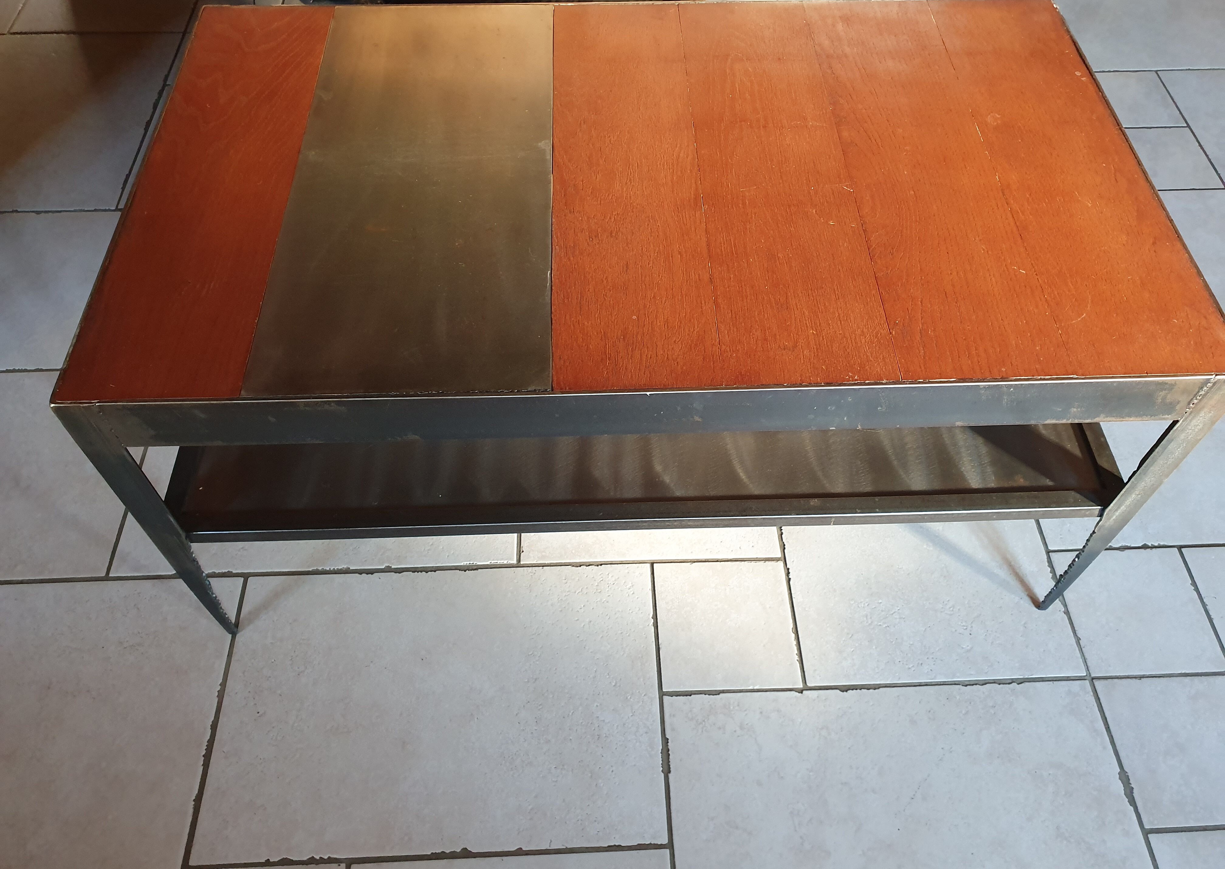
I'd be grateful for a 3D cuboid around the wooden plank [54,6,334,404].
[{"bbox_3d":[-0.374,-0.247,0.883,0.143,0.020,0.548,-2,55,-2],"label":"wooden plank"}]

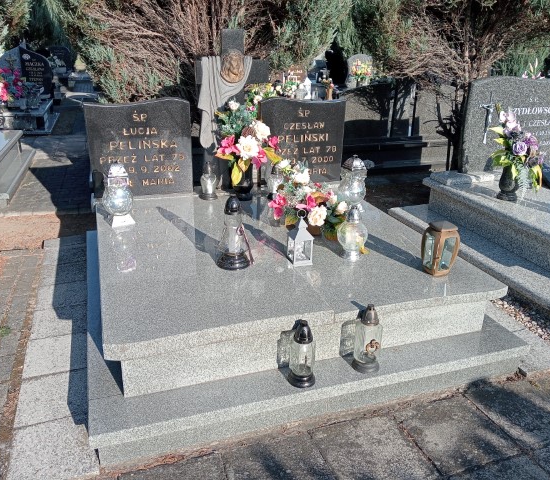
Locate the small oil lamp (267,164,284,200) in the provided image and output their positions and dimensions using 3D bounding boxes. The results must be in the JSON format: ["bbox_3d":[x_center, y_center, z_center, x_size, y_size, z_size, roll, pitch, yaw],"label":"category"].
[{"bbox_3d":[0.003,-0.419,3.670,0.132,0.255,0.132,1,21,0],"label":"small oil lamp"}]

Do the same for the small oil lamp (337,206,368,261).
[{"bbox_3d":[0.399,-0.041,2.652,0.159,0.284,0.159,1,21,0],"label":"small oil lamp"}]

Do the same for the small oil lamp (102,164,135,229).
[{"bbox_3d":[-0.907,-0.262,2.964,0.172,0.355,0.172,-13,25,-31],"label":"small oil lamp"}]

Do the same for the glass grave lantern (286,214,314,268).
[{"bbox_3d":[0.126,-0.013,2.507,0.118,0.255,0.118,-4,22,-13],"label":"glass grave lantern"}]

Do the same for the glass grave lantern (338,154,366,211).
[{"bbox_3d":[0.521,-0.377,3.417,0.184,0.374,0.184,-6,22,-18],"label":"glass grave lantern"}]

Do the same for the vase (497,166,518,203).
[{"bbox_3d":[1.687,-0.415,3.719,0.138,0.250,0.138,-6,22,-18],"label":"vase"}]

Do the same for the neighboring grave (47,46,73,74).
[{"bbox_3d":[-5.958,-4.997,14.283,0.667,0.638,0.100,-6,22,-18],"label":"neighboring grave"}]

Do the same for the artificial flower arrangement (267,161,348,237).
[{"bbox_3d":[0.186,-0.238,3.006,0.426,0.385,0.385,-6,22,-18],"label":"artificial flower arrangement"}]

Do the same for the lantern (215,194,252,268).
[{"bbox_3d":[-0.205,-0.047,2.544,0.175,0.354,0.175,-6,22,-18],"label":"lantern"}]

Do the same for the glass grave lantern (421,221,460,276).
[{"bbox_3d":[0.803,0.042,2.521,0.140,0.237,0.140,-8,22,-22],"label":"glass grave lantern"}]

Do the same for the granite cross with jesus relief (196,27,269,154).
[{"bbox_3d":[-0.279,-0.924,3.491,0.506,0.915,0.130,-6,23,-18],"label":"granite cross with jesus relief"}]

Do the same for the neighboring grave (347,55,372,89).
[{"bbox_3d":[1.911,-3.804,11.666,0.591,0.707,0.120,-6,22,-18],"label":"neighboring grave"}]

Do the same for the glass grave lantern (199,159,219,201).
[{"bbox_3d":[-0.452,-0.408,3.498,0.130,0.252,0.130,-6,22,-18],"label":"glass grave lantern"}]

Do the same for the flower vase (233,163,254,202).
[{"bbox_3d":[-0.219,-0.406,3.514,0.150,0.245,0.150,1,21,0],"label":"flower vase"}]

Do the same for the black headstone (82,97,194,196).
[{"bbox_3d":[-0.870,-0.600,3.364,0.640,0.621,0.085,-6,22,-18],"label":"black headstone"}]

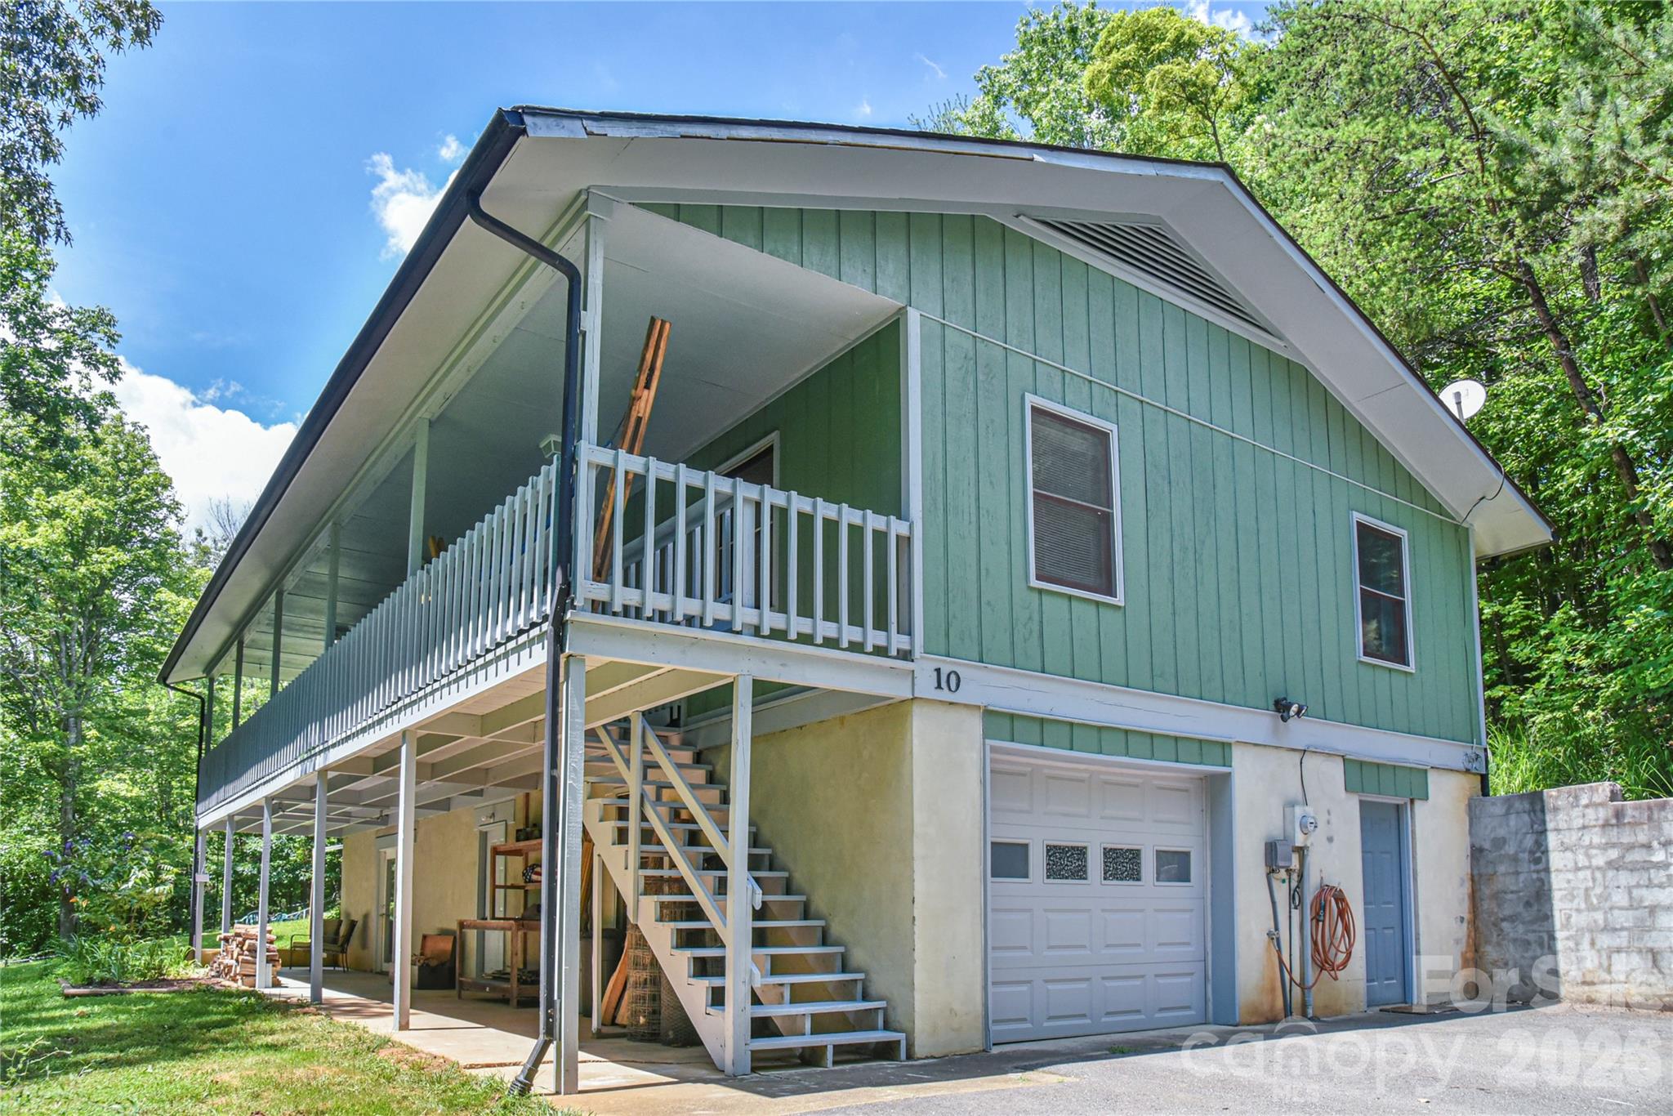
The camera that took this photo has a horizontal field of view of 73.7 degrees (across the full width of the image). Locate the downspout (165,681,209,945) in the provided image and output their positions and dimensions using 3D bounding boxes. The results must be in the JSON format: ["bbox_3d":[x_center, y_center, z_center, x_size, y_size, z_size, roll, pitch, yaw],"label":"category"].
[{"bbox_3d":[-11.754,4.767,20.200,0.650,4.950,0.150,5,-9,-36],"label":"downspout"}]

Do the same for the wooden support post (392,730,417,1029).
[{"bbox_3d":[-3.522,2.633,9.120,0.100,2.420,0.100,7,-12,-35],"label":"wooden support post"}]

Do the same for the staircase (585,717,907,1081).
[{"bbox_3d":[-0.974,2.295,8.618,1.200,2.650,3.300,5,-9,-36],"label":"staircase"}]

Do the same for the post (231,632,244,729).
[{"bbox_3d":[-9.356,2.333,17.400,0.110,2.250,0.110,5,-9,-36],"label":"post"}]

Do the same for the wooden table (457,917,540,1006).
[{"bbox_3d":[-3.509,4.373,12.104,0.600,0.870,1.300,5,-9,-36],"label":"wooden table"}]

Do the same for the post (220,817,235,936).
[{"bbox_3d":[-9.397,5.227,17.200,0.110,2.470,0.110,5,-9,-36],"label":"post"}]

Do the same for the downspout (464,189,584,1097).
[{"bbox_3d":[-1.850,0.415,6.526,0.640,5.200,0.150,5,-9,-36],"label":"downspout"}]

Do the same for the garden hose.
[{"bbox_3d":[4.508,3.515,10.411,1.150,0.970,0.200,5,-9,-36],"label":"garden hose"}]

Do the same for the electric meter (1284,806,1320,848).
[{"bbox_3d":[4.237,2.438,10.150,0.250,0.360,0.200,7,-12,-35],"label":"electric meter"}]

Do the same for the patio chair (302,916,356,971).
[{"bbox_3d":[-8.356,6.367,18.400,0.750,0.880,0.620,5,-9,-36],"label":"patio chair"}]

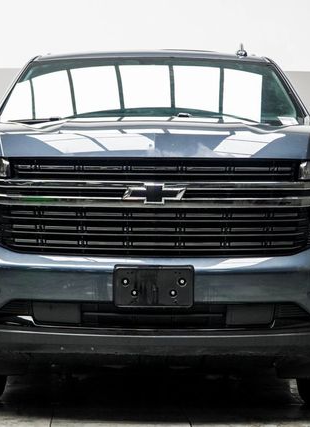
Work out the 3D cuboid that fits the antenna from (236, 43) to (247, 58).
[{"bbox_3d":[0.540,-1.020,6.660,0.075,0.110,0.130,1,-1,0],"label":"antenna"}]

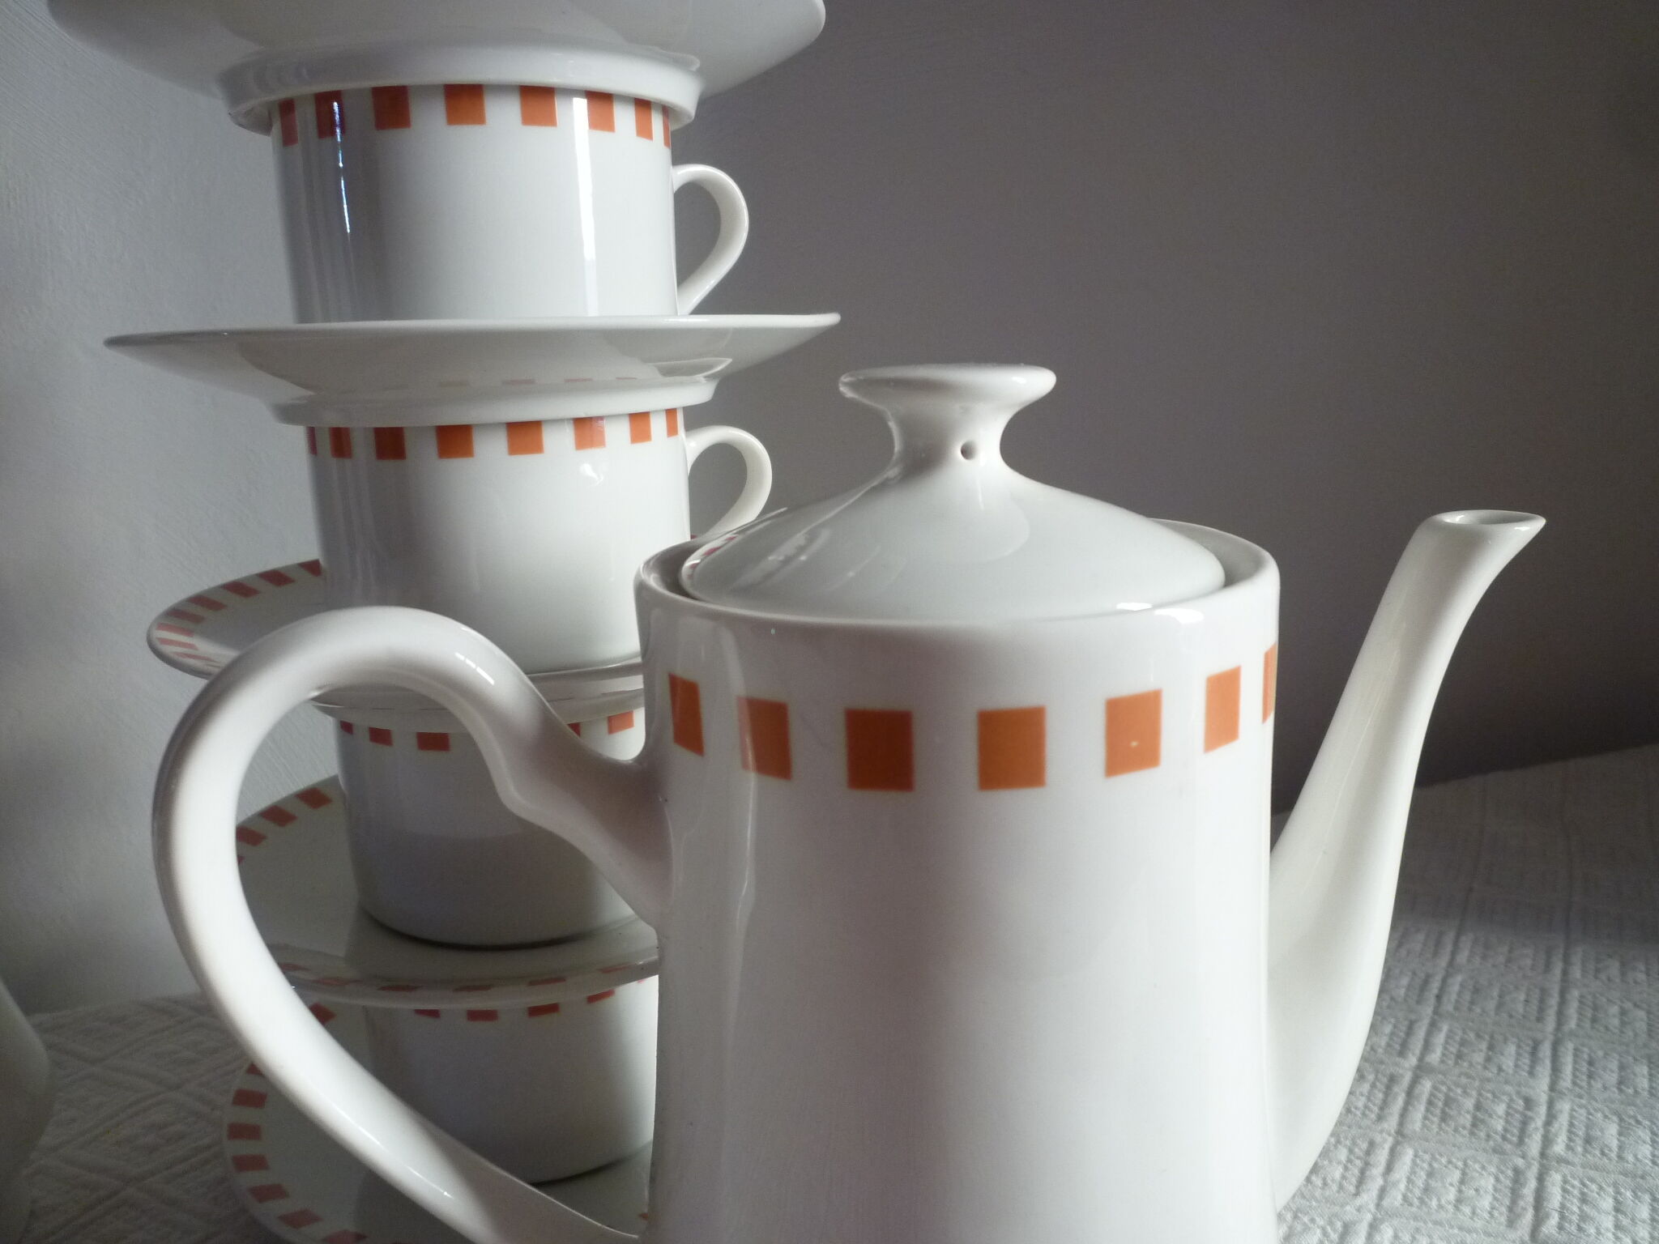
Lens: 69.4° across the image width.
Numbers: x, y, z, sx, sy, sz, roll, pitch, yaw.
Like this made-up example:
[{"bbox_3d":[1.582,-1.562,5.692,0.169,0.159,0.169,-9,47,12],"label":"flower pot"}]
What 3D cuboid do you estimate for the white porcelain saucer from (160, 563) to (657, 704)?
[{"bbox_3d":[-0.073,0.001,0.282,0.150,0.019,0.150,-2,14,0],"label":"white porcelain saucer"}]

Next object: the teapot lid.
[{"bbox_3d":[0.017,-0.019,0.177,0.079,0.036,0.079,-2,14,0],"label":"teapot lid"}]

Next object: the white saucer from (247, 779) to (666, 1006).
[{"bbox_3d":[-0.071,0.060,0.293,0.150,0.019,0.150,-2,14,0],"label":"white saucer"}]

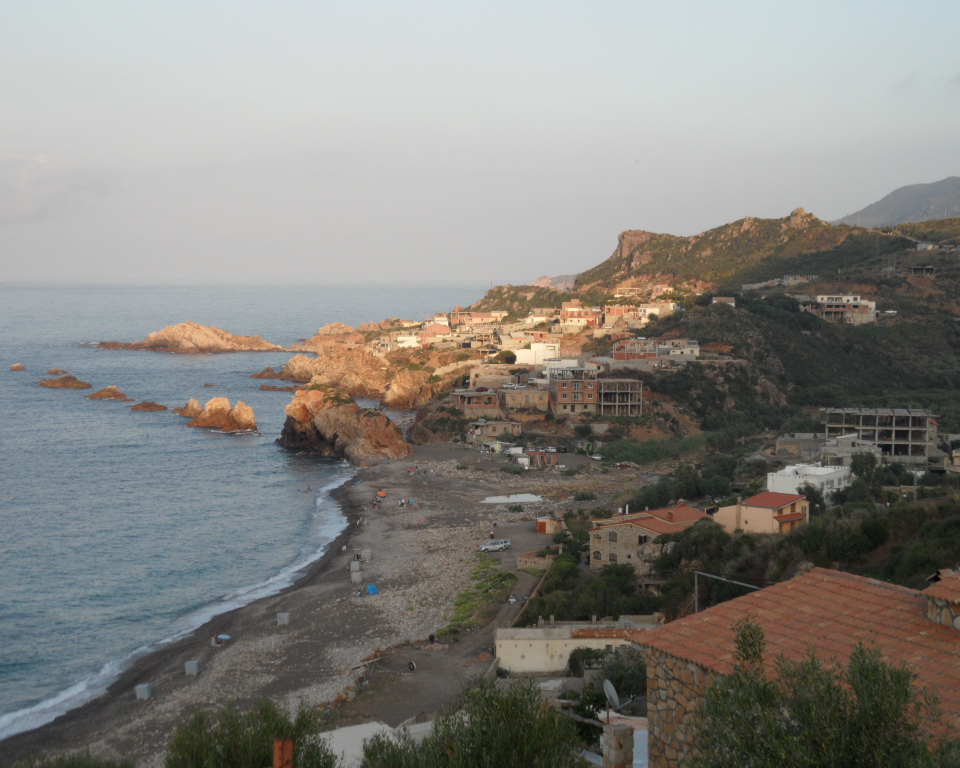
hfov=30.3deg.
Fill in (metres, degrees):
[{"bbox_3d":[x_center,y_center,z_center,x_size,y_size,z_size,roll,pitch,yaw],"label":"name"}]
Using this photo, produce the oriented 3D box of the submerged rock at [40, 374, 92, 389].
[{"bbox_3d":[-176.400,-0.950,756.250,21.000,5.000,11.000,0,3,0],"label":"submerged rock"}]

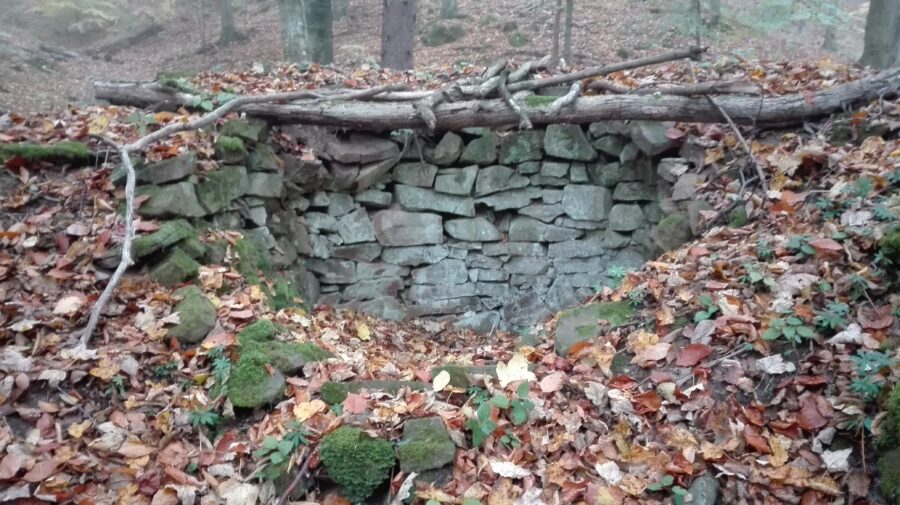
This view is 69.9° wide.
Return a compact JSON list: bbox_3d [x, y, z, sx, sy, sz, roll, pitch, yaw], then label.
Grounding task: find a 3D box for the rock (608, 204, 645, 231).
[{"bbox_3d":[0.987,-0.195,3.583,0.206,0.141,0.190,0,12,0],"label":"rock"}]

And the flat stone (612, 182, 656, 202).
[{"bbox_3d":[1.018,-0.337,3.553,0.236,0.118,0.190,0,12,0],"label":"flat stone"}]

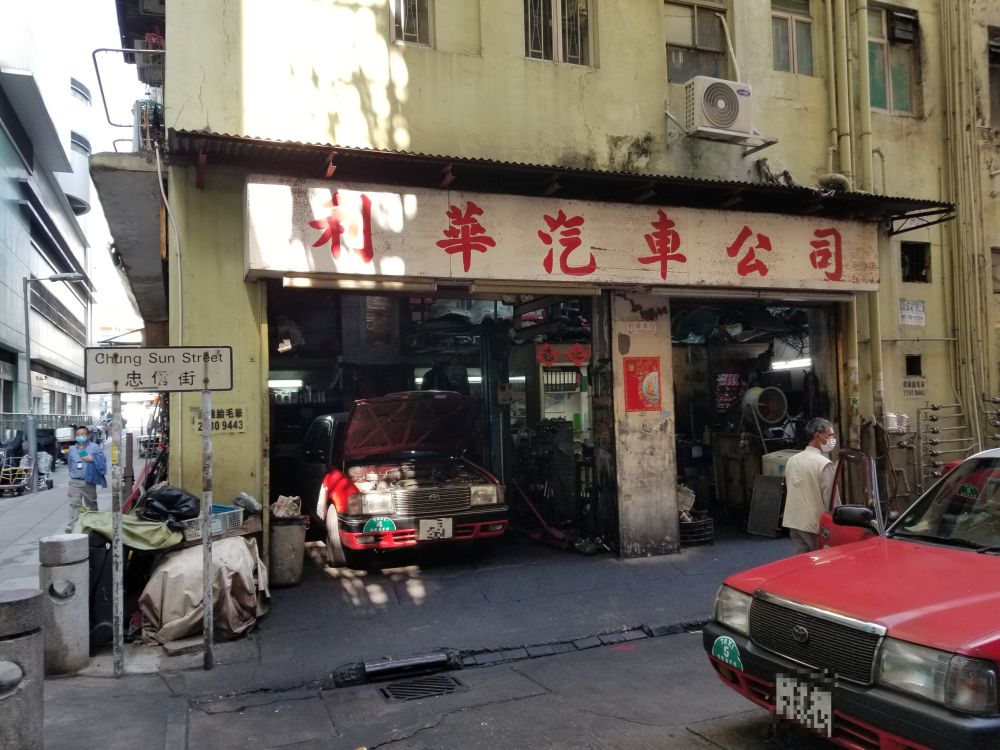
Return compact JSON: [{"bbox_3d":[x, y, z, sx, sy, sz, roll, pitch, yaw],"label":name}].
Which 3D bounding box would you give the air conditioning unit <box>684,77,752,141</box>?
[{"bbox_3d":[2.397,-2.903,8.262,0.711,0.553,0.260,-1,-2,-18],"label":"air conditioning unit"}]

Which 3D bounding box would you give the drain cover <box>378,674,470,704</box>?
[{"bbox_3d":[-0.496,2.007,4.809,0.500,0.040,0.300,-1,-3,-20],"label":"drain cover"}]

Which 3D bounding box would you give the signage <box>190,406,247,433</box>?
[{"bbox_3d":[-2.487,0.393,6.631,0.455,0.235,0.015,-1,-2,-20],"label":"signage"}]

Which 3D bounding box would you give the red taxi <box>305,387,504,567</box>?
[{"bbox_3d":[-1.537,1.196,9.218,1.700,1.600,4.690,0,-3,-23],"label":"red taxi"}]

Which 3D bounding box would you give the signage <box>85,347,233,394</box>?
[{"bbox_3d":[-2.292,-0.030,5.070,0.910,0.305,0.030,-1,-3,-20],"label":"signage"}]

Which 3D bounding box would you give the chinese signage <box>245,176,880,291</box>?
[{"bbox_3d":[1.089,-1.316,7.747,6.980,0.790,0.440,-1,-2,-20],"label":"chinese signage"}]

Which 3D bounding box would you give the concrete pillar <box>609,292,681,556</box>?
[{"bbox_3d":[1.371,0.498,7.588,0.649,2.583,0.400,-1,-3,-20],"label":"concrete pillar"}]

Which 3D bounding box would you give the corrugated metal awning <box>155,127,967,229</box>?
[{"bbox_3d":[1.181,-1.889,7.602,8.260,0.230,0.900,-1,-2,-20],"label":"corrugated metal awning"}]

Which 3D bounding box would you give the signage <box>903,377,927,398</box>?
[{"bbox_3d":[4.828,0.145,8.737,0.345,0.230,0.010,-1,-3,-20],"label":"signage"}]

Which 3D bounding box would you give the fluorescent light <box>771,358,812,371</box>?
[{"bbox_3d":[3.956,-0.142,10.261,0.100,0.110,0.733,-1,-2,-20],"label":"fluorescent light"}]

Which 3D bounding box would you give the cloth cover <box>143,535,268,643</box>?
[{"bbox_3d":[-2.225,1.617,5.782,0.880,0.680,0.550,-1,-3,-20],"label":"cloth cover"}]

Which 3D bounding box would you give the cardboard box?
[{"bbox_3d":[3.543,1.126,9.234,0.440,0.260,0.420,0,-2,-41],"label":"cardboard box"}]

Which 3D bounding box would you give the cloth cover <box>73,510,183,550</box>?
[{"bbox_3d":[-2.844,1.198,5.750,0.720,0.220,0.500,-1,-3,-20],"label":"cloth cover"}]

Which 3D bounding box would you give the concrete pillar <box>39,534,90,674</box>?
[{"bbox_3d":[-3.008,1.573,5.181,0.330,0.876,0.330,-1,-2,-20],"label":"concrete pillar"}]

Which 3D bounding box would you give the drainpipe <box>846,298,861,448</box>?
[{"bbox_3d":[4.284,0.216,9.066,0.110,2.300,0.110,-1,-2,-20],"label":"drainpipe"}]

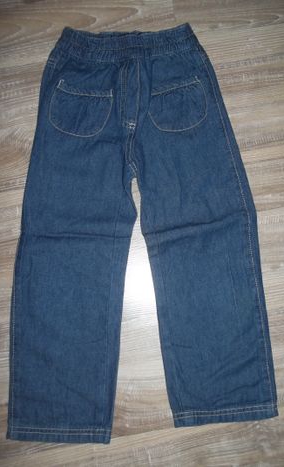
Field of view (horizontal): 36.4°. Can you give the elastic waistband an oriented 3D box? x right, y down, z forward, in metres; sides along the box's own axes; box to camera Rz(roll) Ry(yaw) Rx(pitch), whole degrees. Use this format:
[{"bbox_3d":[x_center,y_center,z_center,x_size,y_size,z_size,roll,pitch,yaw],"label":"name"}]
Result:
[{"bbox_3d":[-0.026,-0.336,0.763,0.255,0.027,0.061,-1,81,0],"label":"elastic waistband"}]

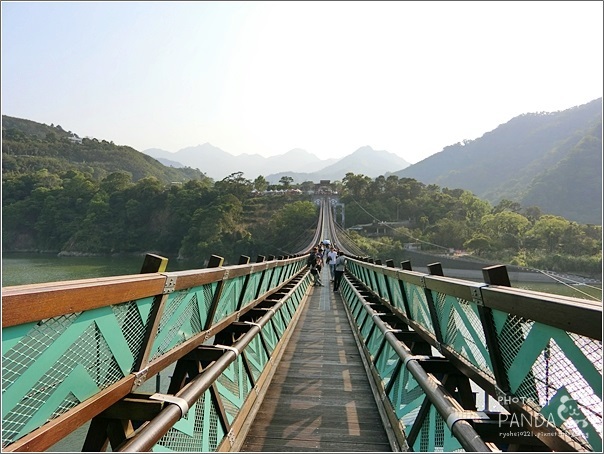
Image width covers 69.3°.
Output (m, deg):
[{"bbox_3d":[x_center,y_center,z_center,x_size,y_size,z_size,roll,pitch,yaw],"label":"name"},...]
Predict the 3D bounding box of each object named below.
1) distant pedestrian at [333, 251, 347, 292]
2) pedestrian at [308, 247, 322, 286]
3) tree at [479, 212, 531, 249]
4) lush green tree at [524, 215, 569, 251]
[{"bbox_3d":[1.524,1.826,17.600,0.500,1.610,0.500,0,1,-37],"label":"distant pedestrian"},{"bbox_3d":[0.606,1.782,19.600,0.600,1.780,0.520,1,1,12],"label":"pedestrian"},{"bbox_3d":[69.915,1.890,150.000,16.500,14.500,15.000,1,1,27],"label":"tree"},{"bbox_3d":[84.345,2.577,150.000,15.500,14.000,14.500,1,1,27],"label":"lush green tree"}]

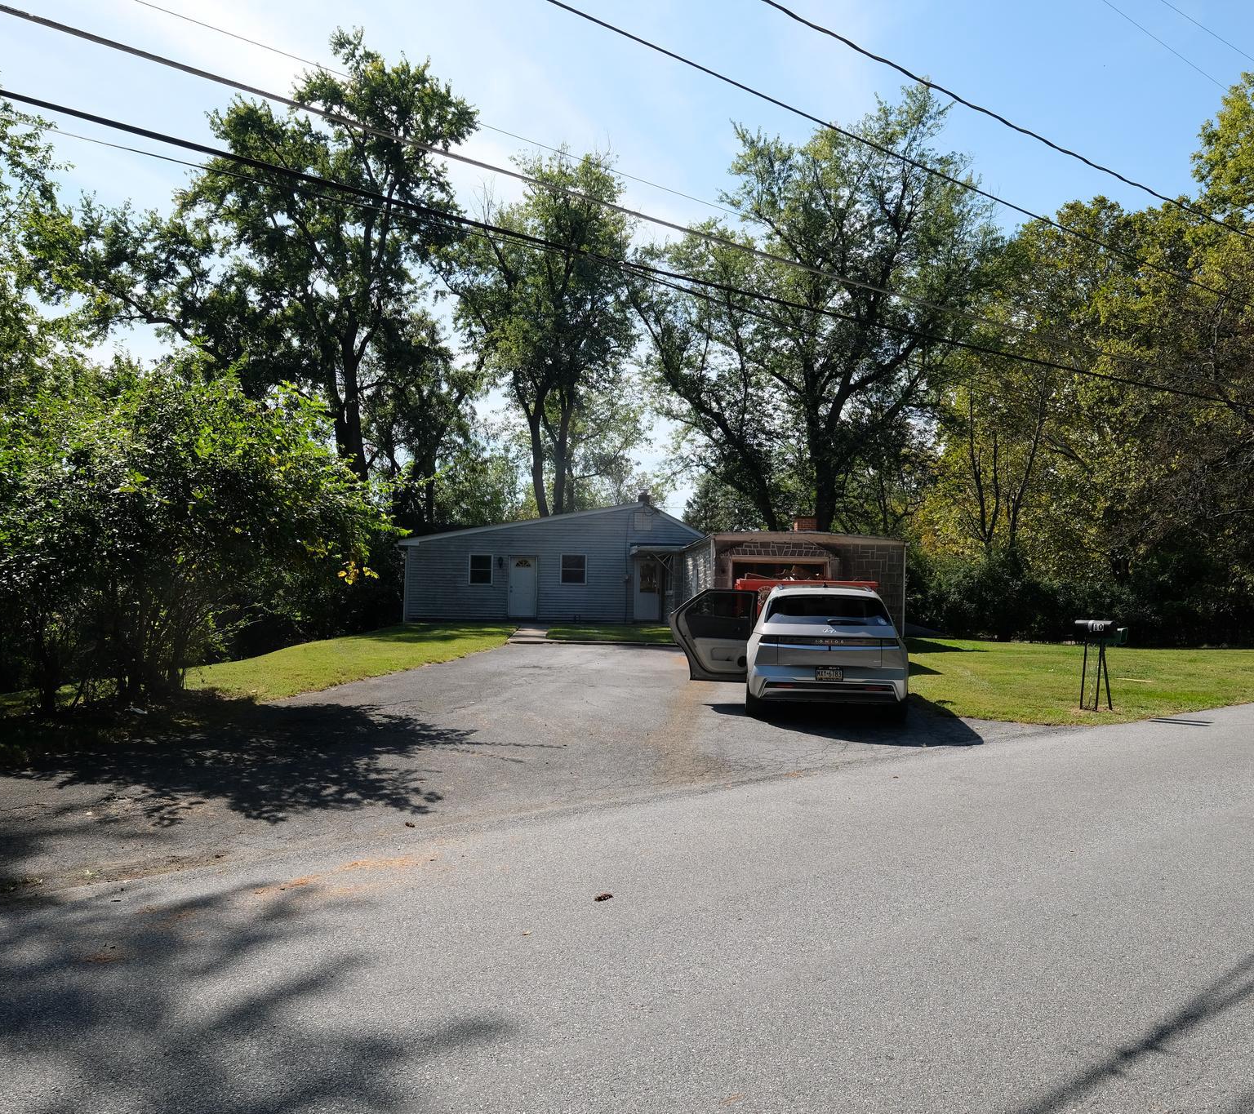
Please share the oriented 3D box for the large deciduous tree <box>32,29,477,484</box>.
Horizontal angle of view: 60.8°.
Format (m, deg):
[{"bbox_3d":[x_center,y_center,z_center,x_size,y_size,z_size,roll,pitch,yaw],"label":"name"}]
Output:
[{"bbox_3d":[-14.100,-8.700,40.500,16.500,22.500,14.000,1,-1,0],"label":"large deciduous tree"}]

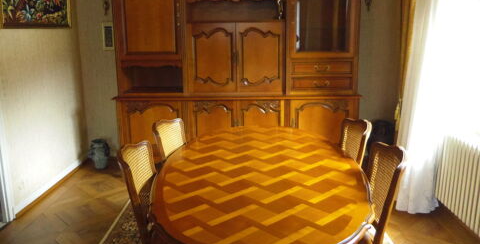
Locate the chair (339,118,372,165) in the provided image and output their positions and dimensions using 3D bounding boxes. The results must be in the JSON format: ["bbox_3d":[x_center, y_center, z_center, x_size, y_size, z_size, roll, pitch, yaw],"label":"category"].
[{"bbox_3d":[0.473,0.456,2.454,0.530,0.950,0.470,-1,13,-3],"label":"chair"}]

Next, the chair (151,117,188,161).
[{"bbox_3d":[-0.183,0.460,2.464,0.530,0.950,0.470,2,13,12],"label":"chair"}]

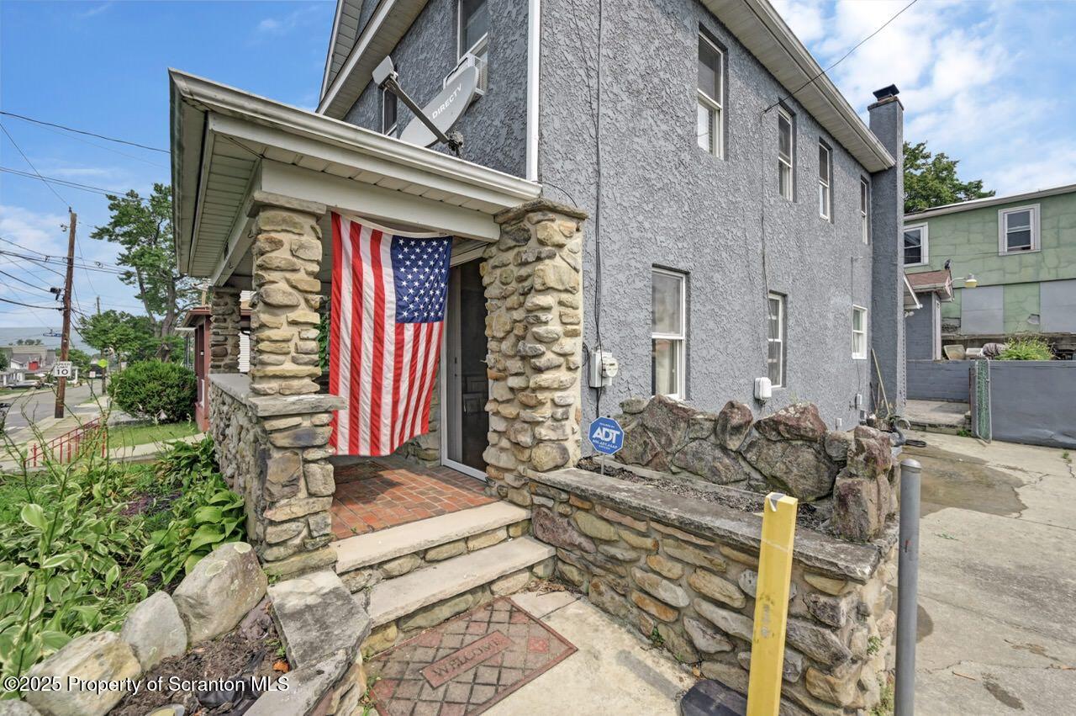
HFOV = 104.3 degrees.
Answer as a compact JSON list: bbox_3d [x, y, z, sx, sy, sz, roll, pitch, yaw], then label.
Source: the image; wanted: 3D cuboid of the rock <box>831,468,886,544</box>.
[{"bbox_3d":[1.430,0.648,1.870,0.180,0.280,0.200,0,0,-41],"label":"rock"}]

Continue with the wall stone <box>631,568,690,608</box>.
[{"bbox_3d":[0.660,1.179,2.184,0.140,0.135,0.340,0,0,-40],"label":"wall stone"}]

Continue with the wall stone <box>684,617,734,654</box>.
[{"bbox_3d":[0.829,1.309,1.982,0.140,0.125,0.240,0,0,-40],"label":"wall stone"}]

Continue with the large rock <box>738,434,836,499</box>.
[{"bbox_3d":[1.519,0.663,2.575,0.310,0.360,0.510,0,0,-42],"label":"large rock"}]

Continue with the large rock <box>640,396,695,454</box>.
[{"bbox_3d":[0.971,0.483,3.140,0.260,0.360,0.380,0,0,-41],"label":"large rock"}]

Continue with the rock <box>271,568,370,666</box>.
[{"bbox_3d":[-1.022,1.188,1.930,0.330,0.120,0.580,0,0,-41],"label":"rock"}]

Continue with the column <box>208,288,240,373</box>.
[{"bbox_3d":[-3.768,-0.319,5.030,0.310,0.990,0.310,0,0,-41],"label":"column"}]

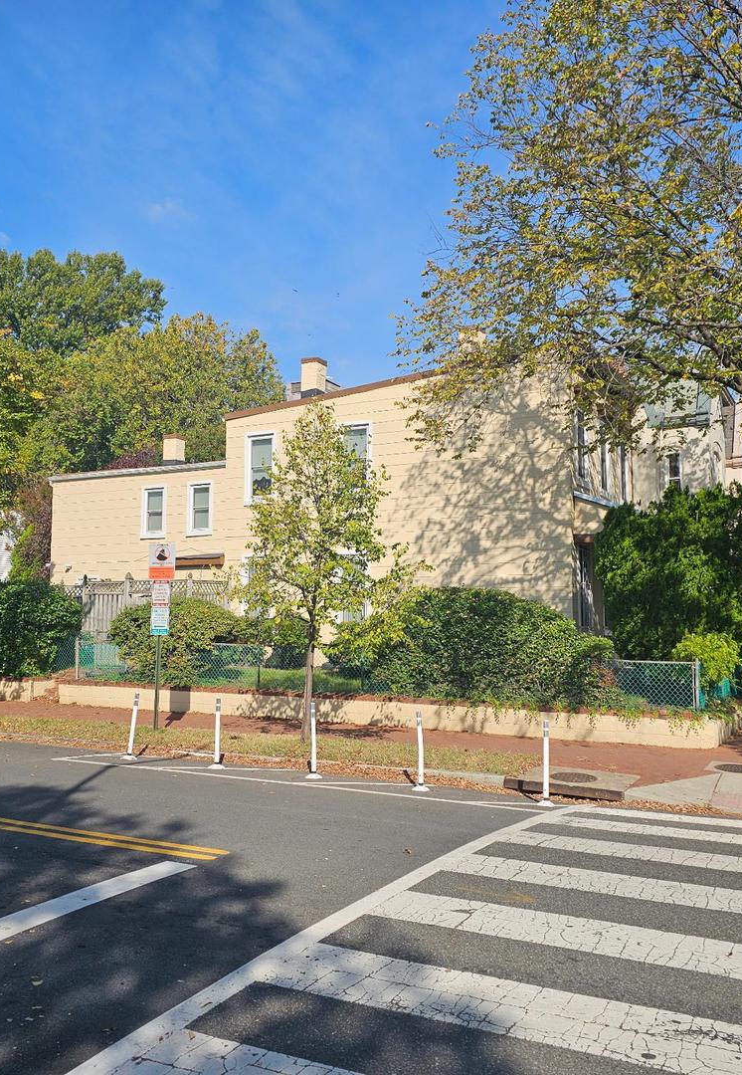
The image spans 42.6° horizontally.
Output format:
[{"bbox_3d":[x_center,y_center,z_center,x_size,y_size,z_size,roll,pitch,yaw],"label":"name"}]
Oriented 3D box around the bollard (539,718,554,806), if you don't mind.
[{"bbox_3d":[1.917,2.453,10.422,0.180,0.925,0.180,-3,-6,27],"label":"bollard"}]

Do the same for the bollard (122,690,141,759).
[{"bbox_3d":[-3.350,2.653,13.435,0.200,0.921,0.200,2,-6,28],"label":"bollard"}]

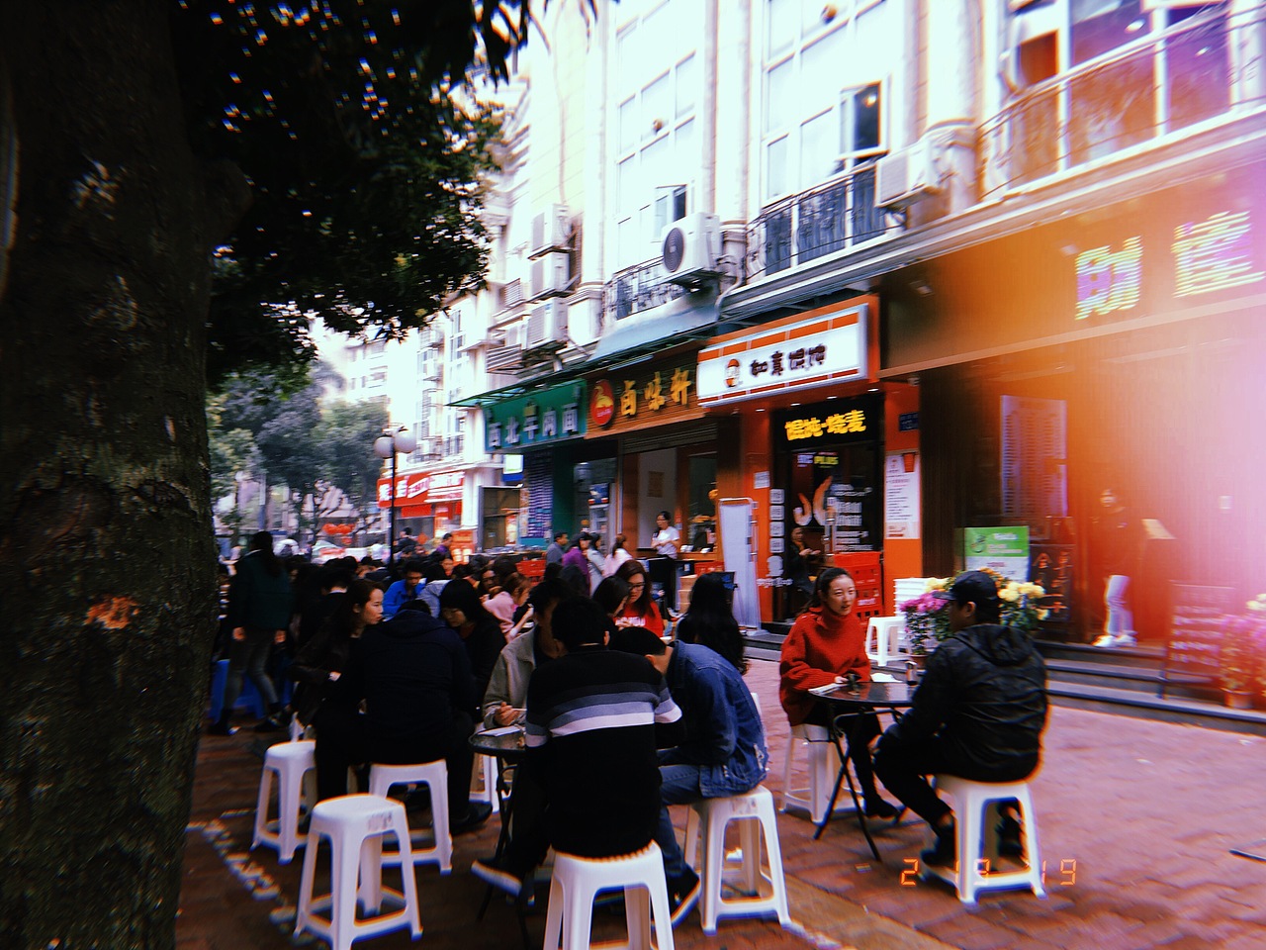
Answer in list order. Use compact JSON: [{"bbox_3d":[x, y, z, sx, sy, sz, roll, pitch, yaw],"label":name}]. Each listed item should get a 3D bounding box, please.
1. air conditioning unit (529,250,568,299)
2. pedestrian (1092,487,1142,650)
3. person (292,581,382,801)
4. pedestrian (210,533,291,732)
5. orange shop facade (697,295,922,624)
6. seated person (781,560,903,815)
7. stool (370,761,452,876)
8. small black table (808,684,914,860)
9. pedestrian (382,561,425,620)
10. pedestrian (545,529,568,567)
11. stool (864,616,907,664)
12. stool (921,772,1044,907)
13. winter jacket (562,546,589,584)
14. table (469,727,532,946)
[{"bbox_3d":[-1.464,-3.534,18.929,0.330,0.650,0.880,2,-4,-31],"label":"air conditioning unit"},{"bbox_3d":[5.198,1.000,11.509,0.480,1.710,0.360,-3,-5,40],"label":"pedestrian"},{"bbox_3d":[-1.462,1.152,5.414,0.700,1.240,0.500,0,-4,9],"label":"person"},{"bbox_3d":[-2.952,1.185,8.158,0.500,1.550,0.460,2,-4,-23],"label":"pedestrian"},{"bbox_3d":[2.125,0.005,13.580,0.680,3.860,3.620,2,-4,-31],"label":"orange shop facade"},{"bbox_3d":[1.120,1.150,5.586,0.520,1.310,0.700,3,-5,-41],"label":"seated person"},{"bbox_3d":[-1.025,1.541,4.815,0.360,0.470,0.360,1,-4,-15],"label":"stool"},{"bbox_3d":[1.250,1.419,5.197,0.720,0.720,0.720,-4,-5,45],"label":"small black table"},{"bbox_3d":[-1.752,1.312,8.080,0.500,1.280,0.660,1,-4,-17],"label":"pedestrian"},{"bbox_3d":[-1.243,1.745,17.122,0.340,1.660,0.480,0,-4,3],"label":"pedestrian"},{"bbox_3d":[2.790,1.817,11.605,0.345,0.460,0.345,1,-4,-15],"label":"stool"},{"bbox_3d":[1.444,1.474,4.408,0.340,0.470,0.340,1,-4,-17],"label":"stool"},{"bbox_3d":[-0.750,1.232,13.750,0.400,0.680,0.420,0,-4,-6],"label":"winter jacket"},{"bbox_3d":[-0.270,1.335,3.940,0.680,0.720,0.680,-4,-5,45],"label":"table"}]

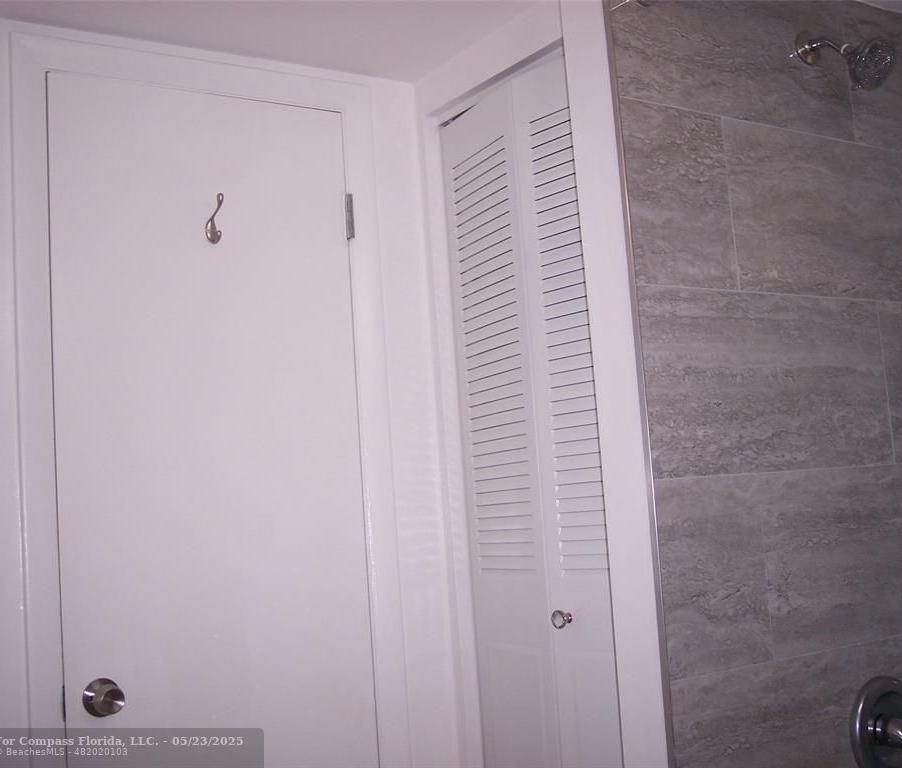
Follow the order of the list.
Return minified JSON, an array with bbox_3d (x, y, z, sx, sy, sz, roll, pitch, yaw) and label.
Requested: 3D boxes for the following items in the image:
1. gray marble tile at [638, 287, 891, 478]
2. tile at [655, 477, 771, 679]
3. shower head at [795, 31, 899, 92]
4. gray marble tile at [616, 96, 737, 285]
[{"bbox_3d":[0.553,-0.004,1.976,0.604,0.302,0.012,0,-8,-34],"label":"gray marble tile"},{"bbox_3d":[0.419,0.298,1.837,0.231,0.302,0.012,0,-8,-34],"label":"tile"},{"bbox_3d":[0.707,-0.587,2.066,0.092,0.157,0.165,0,-8,-34],"label":"shower head"},{"bbox_3d":[0.378,-0.307,1.907,0.233,0.302,0.012,0,-8,-34],"label":"gray marble tile"}]

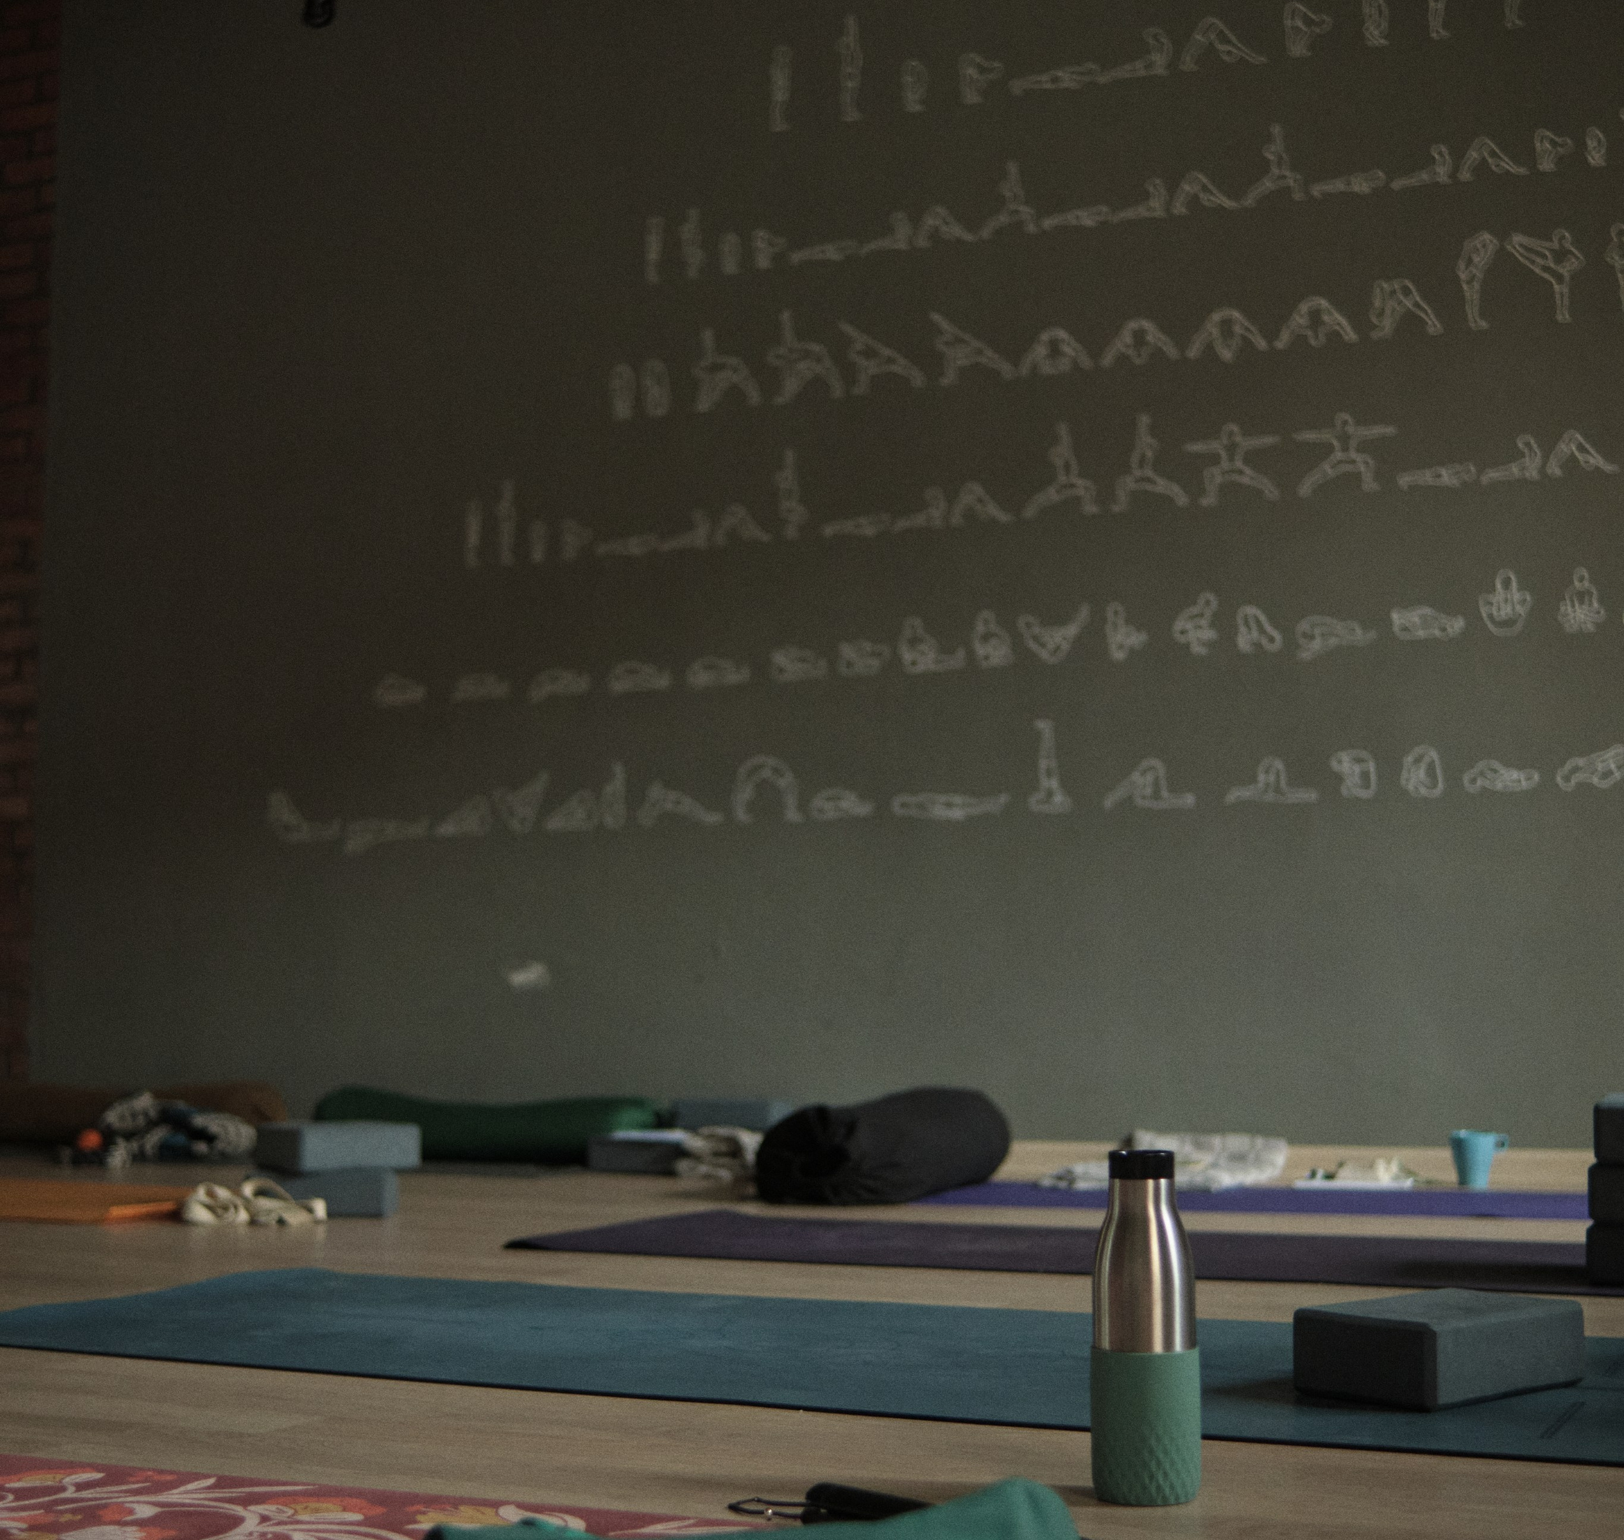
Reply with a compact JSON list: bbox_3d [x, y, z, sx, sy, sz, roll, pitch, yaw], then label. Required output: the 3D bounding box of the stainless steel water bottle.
[{"bbox_3d":[0.234,0.391,1.681,0.078,0.246,0.078,0,-6,0],"label":"stainless steel water bottle"}]

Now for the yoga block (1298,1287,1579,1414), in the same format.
[{"bbox_3d":[0.561,0.515,2.119,0.232,0.074,0.148,5,-8,-41],"label":"yoga block"}]

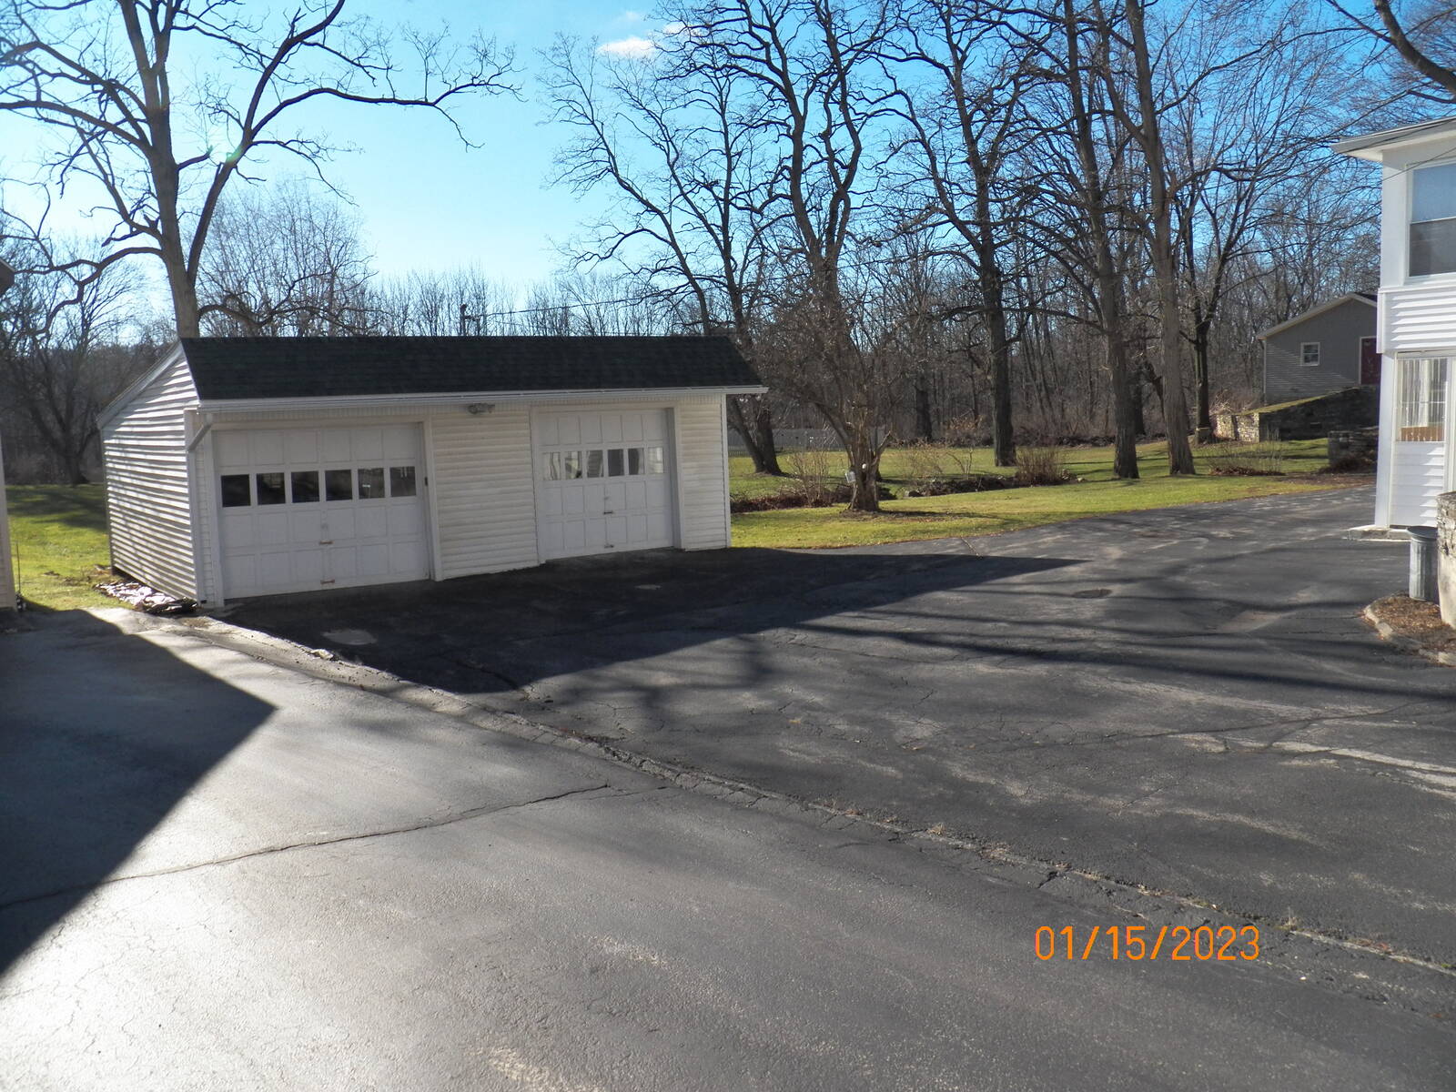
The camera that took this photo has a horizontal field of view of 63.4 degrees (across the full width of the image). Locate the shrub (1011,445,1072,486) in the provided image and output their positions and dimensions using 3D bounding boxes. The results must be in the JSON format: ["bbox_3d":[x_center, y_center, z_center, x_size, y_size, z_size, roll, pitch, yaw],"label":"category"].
[{"bbox_3d":[8.140,-2.093,30.603,1.473,1.037,1.325,0,7,15],"label":"shrub"}]

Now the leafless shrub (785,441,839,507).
[{"bbox_3d":[1.918,-1.676,27.144,1.220,1.499,1.159,-2,7,4],"label":"leafless shrub"}]

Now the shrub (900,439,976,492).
[{"bbox_3d":[5.668,-2.261,31.865,1.919,1.296,1.632,-1,7,10],"label":"shrub"}]

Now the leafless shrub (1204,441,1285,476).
[{"bbox_3d":[13.703,-2.334,31.236,1.943,0.907,1.554,1,7,24],"label":"leafless shrub"}]

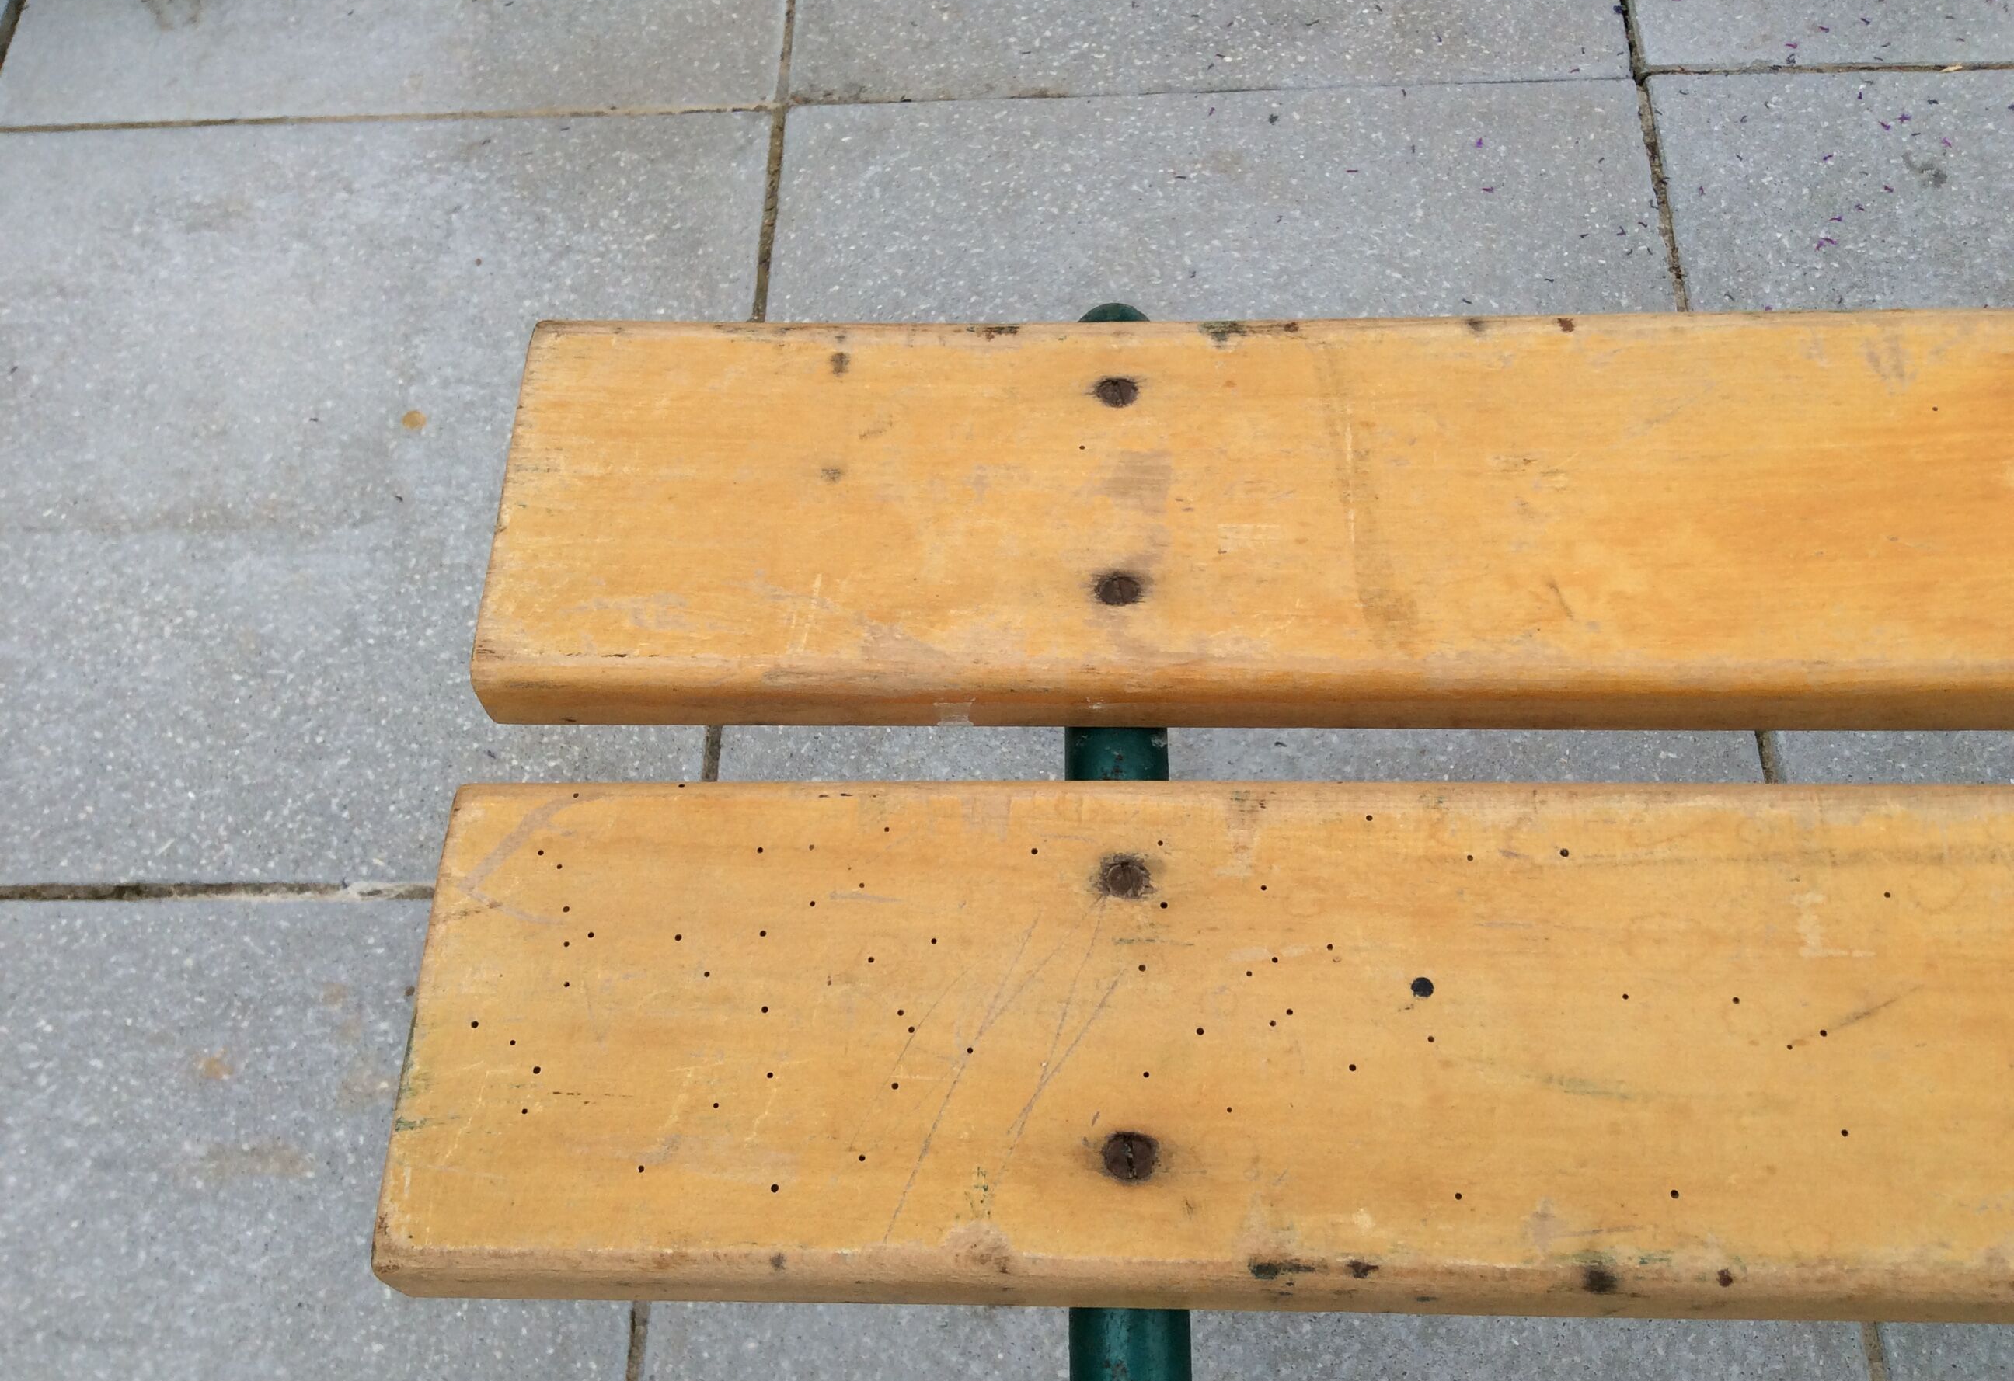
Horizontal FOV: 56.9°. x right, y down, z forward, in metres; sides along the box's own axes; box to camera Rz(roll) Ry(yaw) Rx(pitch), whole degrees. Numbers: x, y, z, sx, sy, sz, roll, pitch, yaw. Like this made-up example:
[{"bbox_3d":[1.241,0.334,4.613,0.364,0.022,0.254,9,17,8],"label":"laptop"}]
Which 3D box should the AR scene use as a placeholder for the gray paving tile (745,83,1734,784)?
[{"bbox_3d":[0.129,-0.141,1.160,0.580,0.045,0.580,0,62,4],"label":"gray paving tile"}]

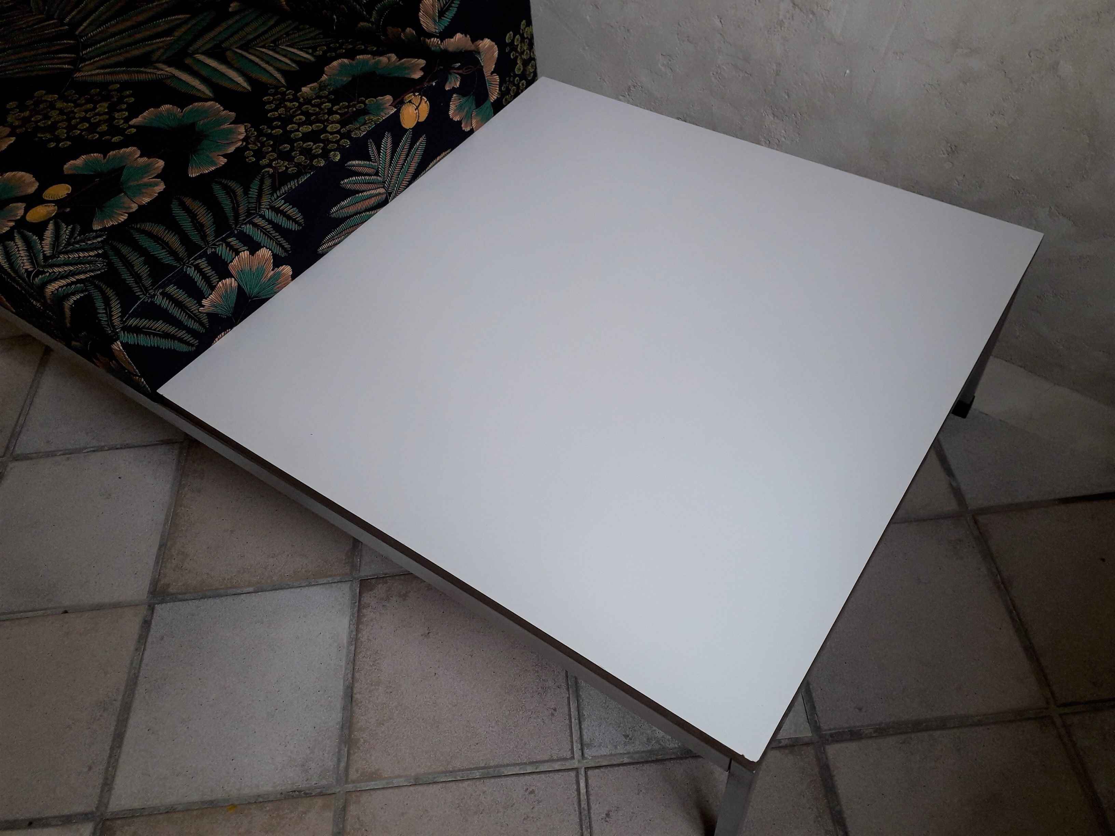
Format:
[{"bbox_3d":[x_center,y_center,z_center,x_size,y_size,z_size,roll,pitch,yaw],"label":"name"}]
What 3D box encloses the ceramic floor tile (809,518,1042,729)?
[{"bbox_3d":[0.480,0.283,1.228,0.298,0.010,0.296,-6,51,0],"label":"ceramic floor tile"}]

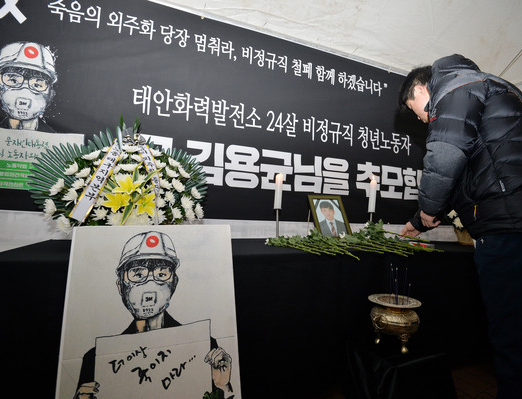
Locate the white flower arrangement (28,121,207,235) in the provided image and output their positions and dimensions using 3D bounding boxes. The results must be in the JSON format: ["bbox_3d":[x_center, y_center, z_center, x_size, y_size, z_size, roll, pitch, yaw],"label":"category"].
[{"bbox_3d":[-0.650,-0.090,1.270,0.760,0.600,0.420,4,-4,-22],"label":"white flower arrangement"}]

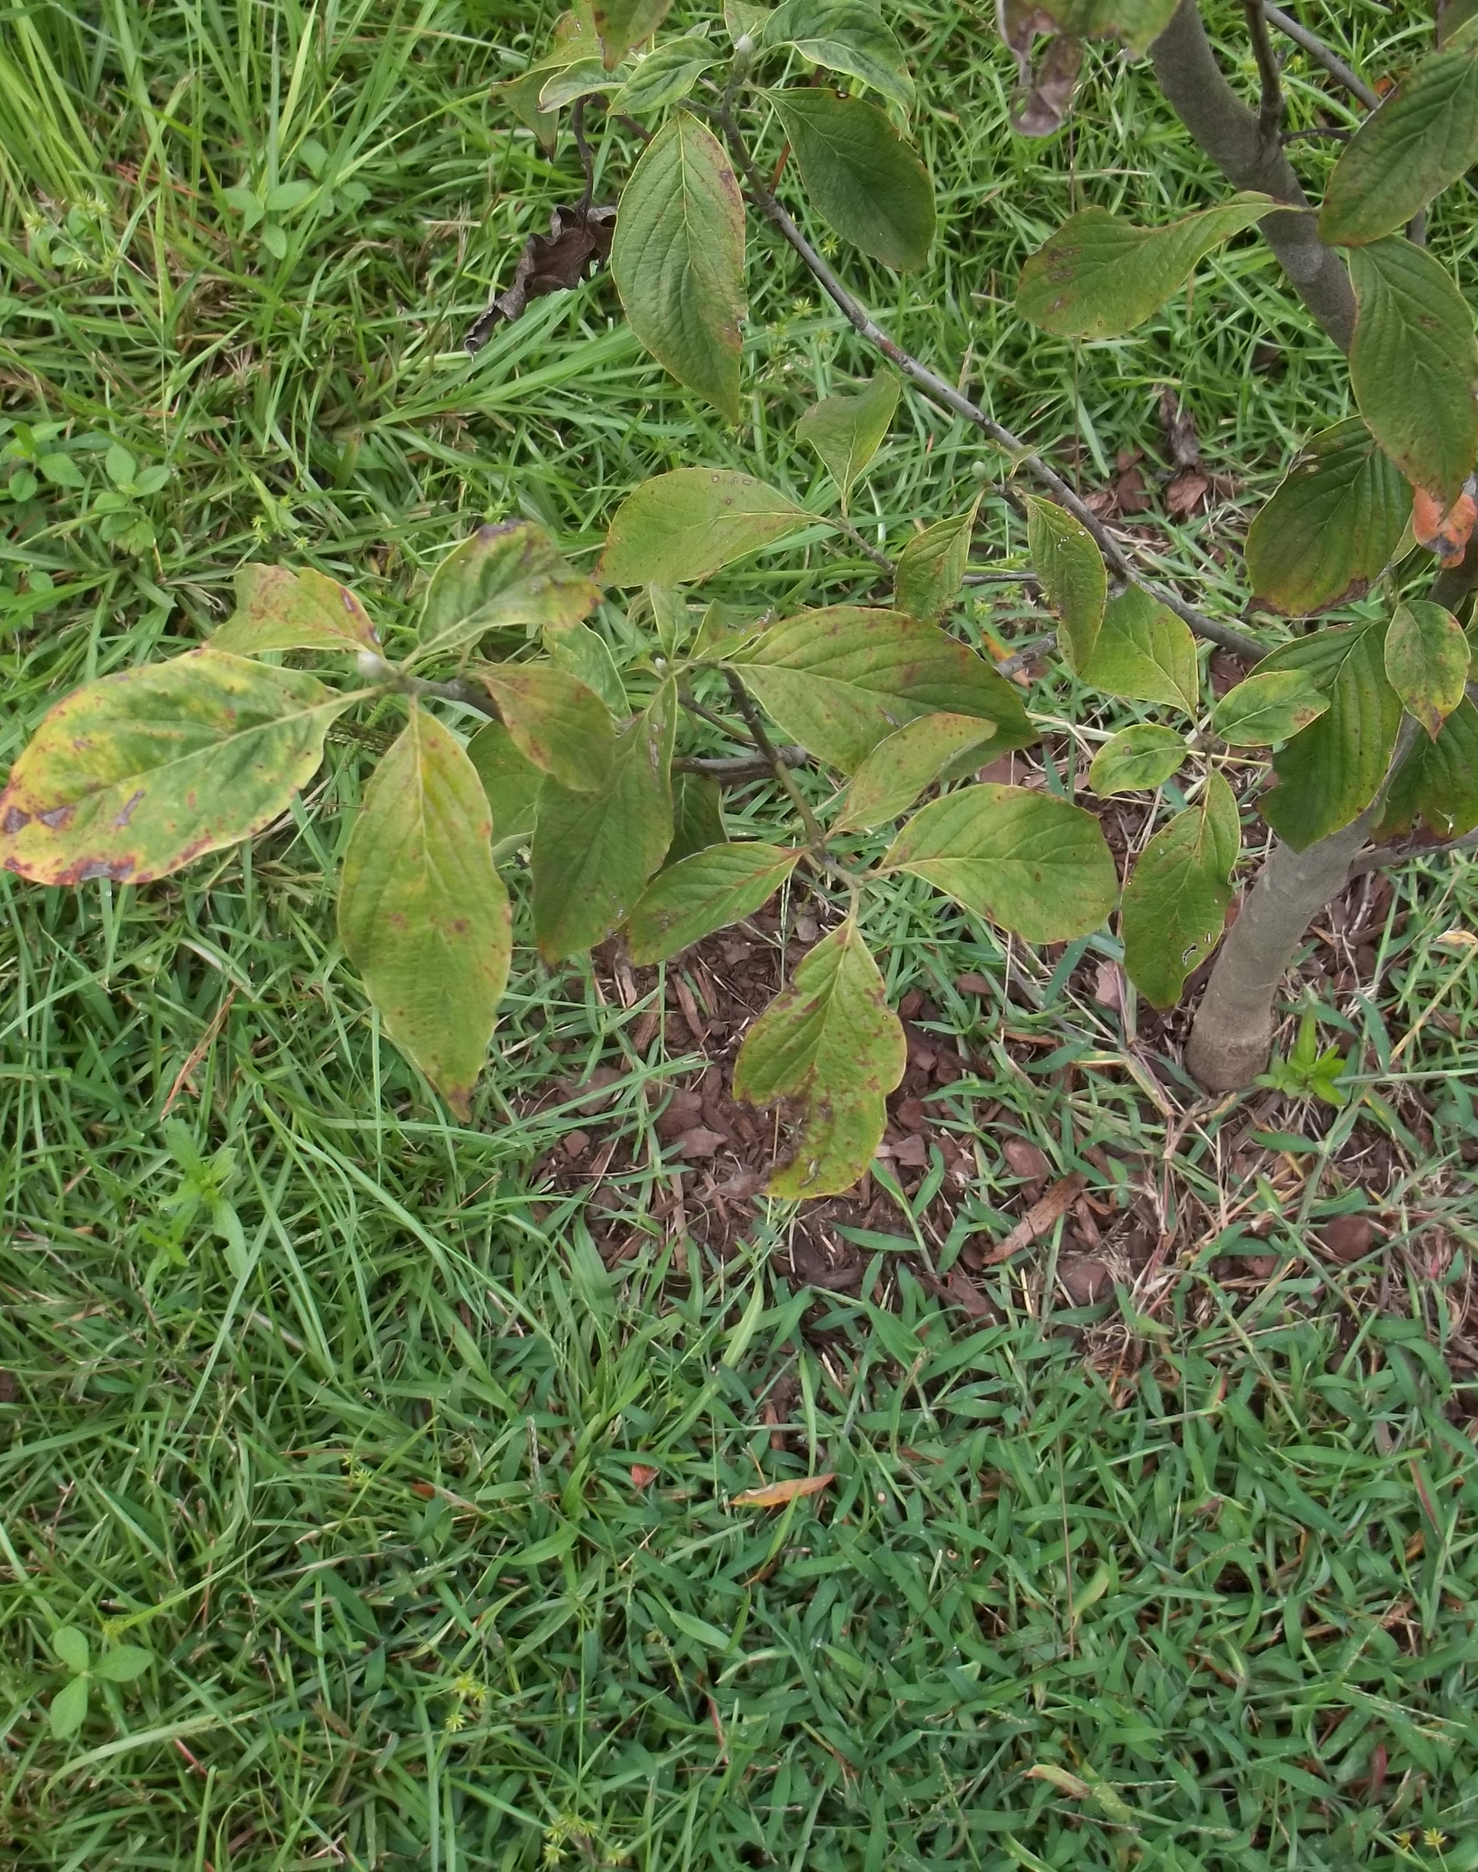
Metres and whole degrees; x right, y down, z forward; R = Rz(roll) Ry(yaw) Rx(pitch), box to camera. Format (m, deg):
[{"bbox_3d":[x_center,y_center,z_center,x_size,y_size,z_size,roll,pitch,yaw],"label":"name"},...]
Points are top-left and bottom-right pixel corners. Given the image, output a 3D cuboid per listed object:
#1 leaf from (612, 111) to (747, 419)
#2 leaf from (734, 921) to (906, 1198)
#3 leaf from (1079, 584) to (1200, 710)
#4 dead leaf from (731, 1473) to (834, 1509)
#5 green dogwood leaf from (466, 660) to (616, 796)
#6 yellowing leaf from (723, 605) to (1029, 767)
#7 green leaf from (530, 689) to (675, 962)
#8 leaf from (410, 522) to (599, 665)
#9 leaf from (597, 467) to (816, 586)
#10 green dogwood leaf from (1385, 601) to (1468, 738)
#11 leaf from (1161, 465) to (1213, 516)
[{"bbox_3d":[-0.021,-0.233,0.825,0.048,0.018,0.103,-10,101,0],"label":"leaf"},{"bbox_3d":[0.029,0.045,0.850,0.059,0.022,0.102,10,101,3],"label":"leaf"},{"bbox_3d":[0.167,-0.120,0.990,0.052,0.016,0.070,-36,77,-20],"label":"leaf"},{"bbox_3d":[0.022,0.282,1.212,0.055,0.008,0.014,-16,56,2],"label":"dead leaf"},{"bbox_3d":[-0.060,-0.067,0.750,0.018,0.058,0.031,-4,52,48],"label":"green dogwood leaf"},{"bbox_3d":[0.048,-0.085,0.825,0.119,0.018,0.057,12,71,-20],"label":"yellowing leaf"},{"bbox_3d":[-0.045,-0.040,0.833,0.045,0.022,0.101,23,105,12],"label":"green leaf"},{"bbox_3d":[-0.072,-0.106,0.745,0.079,0.022,0.033,-27,61,-40],"label":"leaf"},{"bbox_3d":[-0.012,-0.150,0.870,0.082,0.018,0.051,-14,58,8],"label":"leaf"},{"bbox_3d":[0.272,-0.107,0.940,0.033,0.012,0.057,-25,105,-7],"label":"green dogwood leaf"},{"bbox_3d":[0.310,-0.307,1.643,0.031,0.012,0.045,37,62,11],"label":"leaf"}]

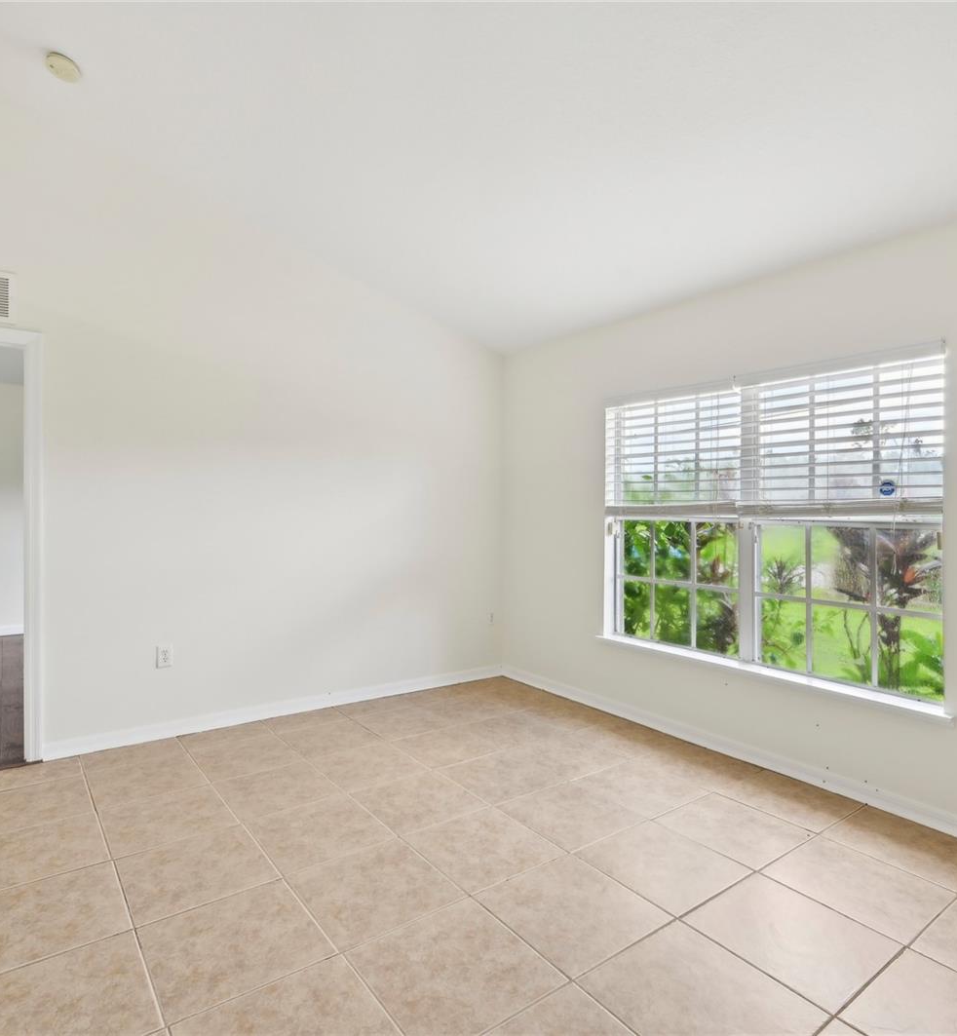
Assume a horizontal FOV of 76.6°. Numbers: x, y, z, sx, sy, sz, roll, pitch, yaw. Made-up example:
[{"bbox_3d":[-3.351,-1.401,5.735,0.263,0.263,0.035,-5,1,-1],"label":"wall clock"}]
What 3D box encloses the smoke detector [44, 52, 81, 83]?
[{"bbox_3d":[-1.803,-1.953,2.628,0.130,0.045,0.130,16,-9,-35],"label":"smoke detector"}]

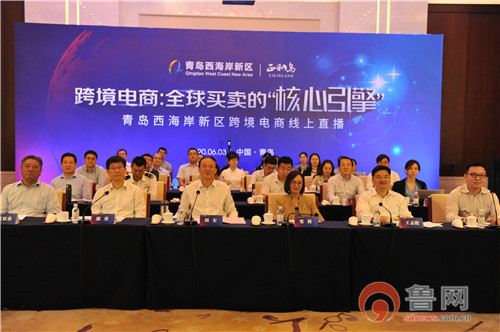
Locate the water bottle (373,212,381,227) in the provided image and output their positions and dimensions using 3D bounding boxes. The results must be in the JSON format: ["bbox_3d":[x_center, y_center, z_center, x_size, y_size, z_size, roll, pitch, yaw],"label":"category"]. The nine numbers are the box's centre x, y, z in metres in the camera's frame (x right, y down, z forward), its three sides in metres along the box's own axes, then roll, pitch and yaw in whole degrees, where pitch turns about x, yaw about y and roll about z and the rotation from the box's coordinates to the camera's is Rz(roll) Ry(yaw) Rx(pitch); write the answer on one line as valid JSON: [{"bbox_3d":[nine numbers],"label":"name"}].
[{"bbox_3d":[1.139,0.459,5.625,0.062,0.168,0.062,1,3,-1],"label":"water bottle"}]

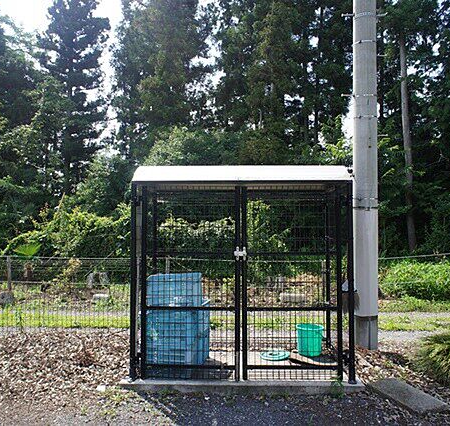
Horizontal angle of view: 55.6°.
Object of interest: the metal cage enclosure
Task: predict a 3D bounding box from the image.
[{"bbox_3d":[0.170,0.500,4.100,1.910,1.890,1.000,0,-1,2],"label":"metal cage enclosure"}]

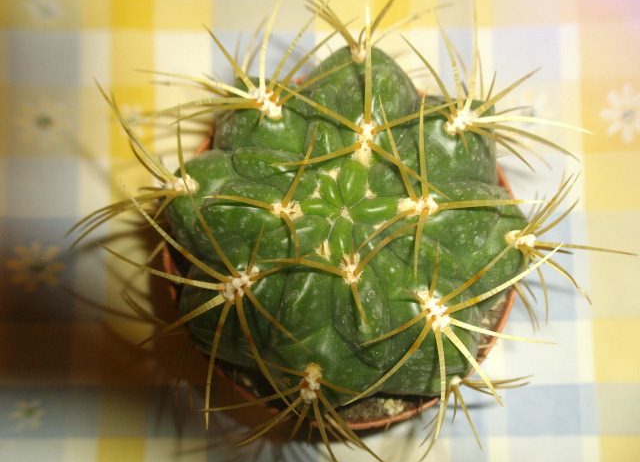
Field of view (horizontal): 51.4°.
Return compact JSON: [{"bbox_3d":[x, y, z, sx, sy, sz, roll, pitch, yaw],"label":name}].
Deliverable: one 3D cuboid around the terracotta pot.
[{"bbox_3d":[0.007,0.010,0.262,0.115,0.094,0.115,0,84,0],"label":"terracotta pot"}]

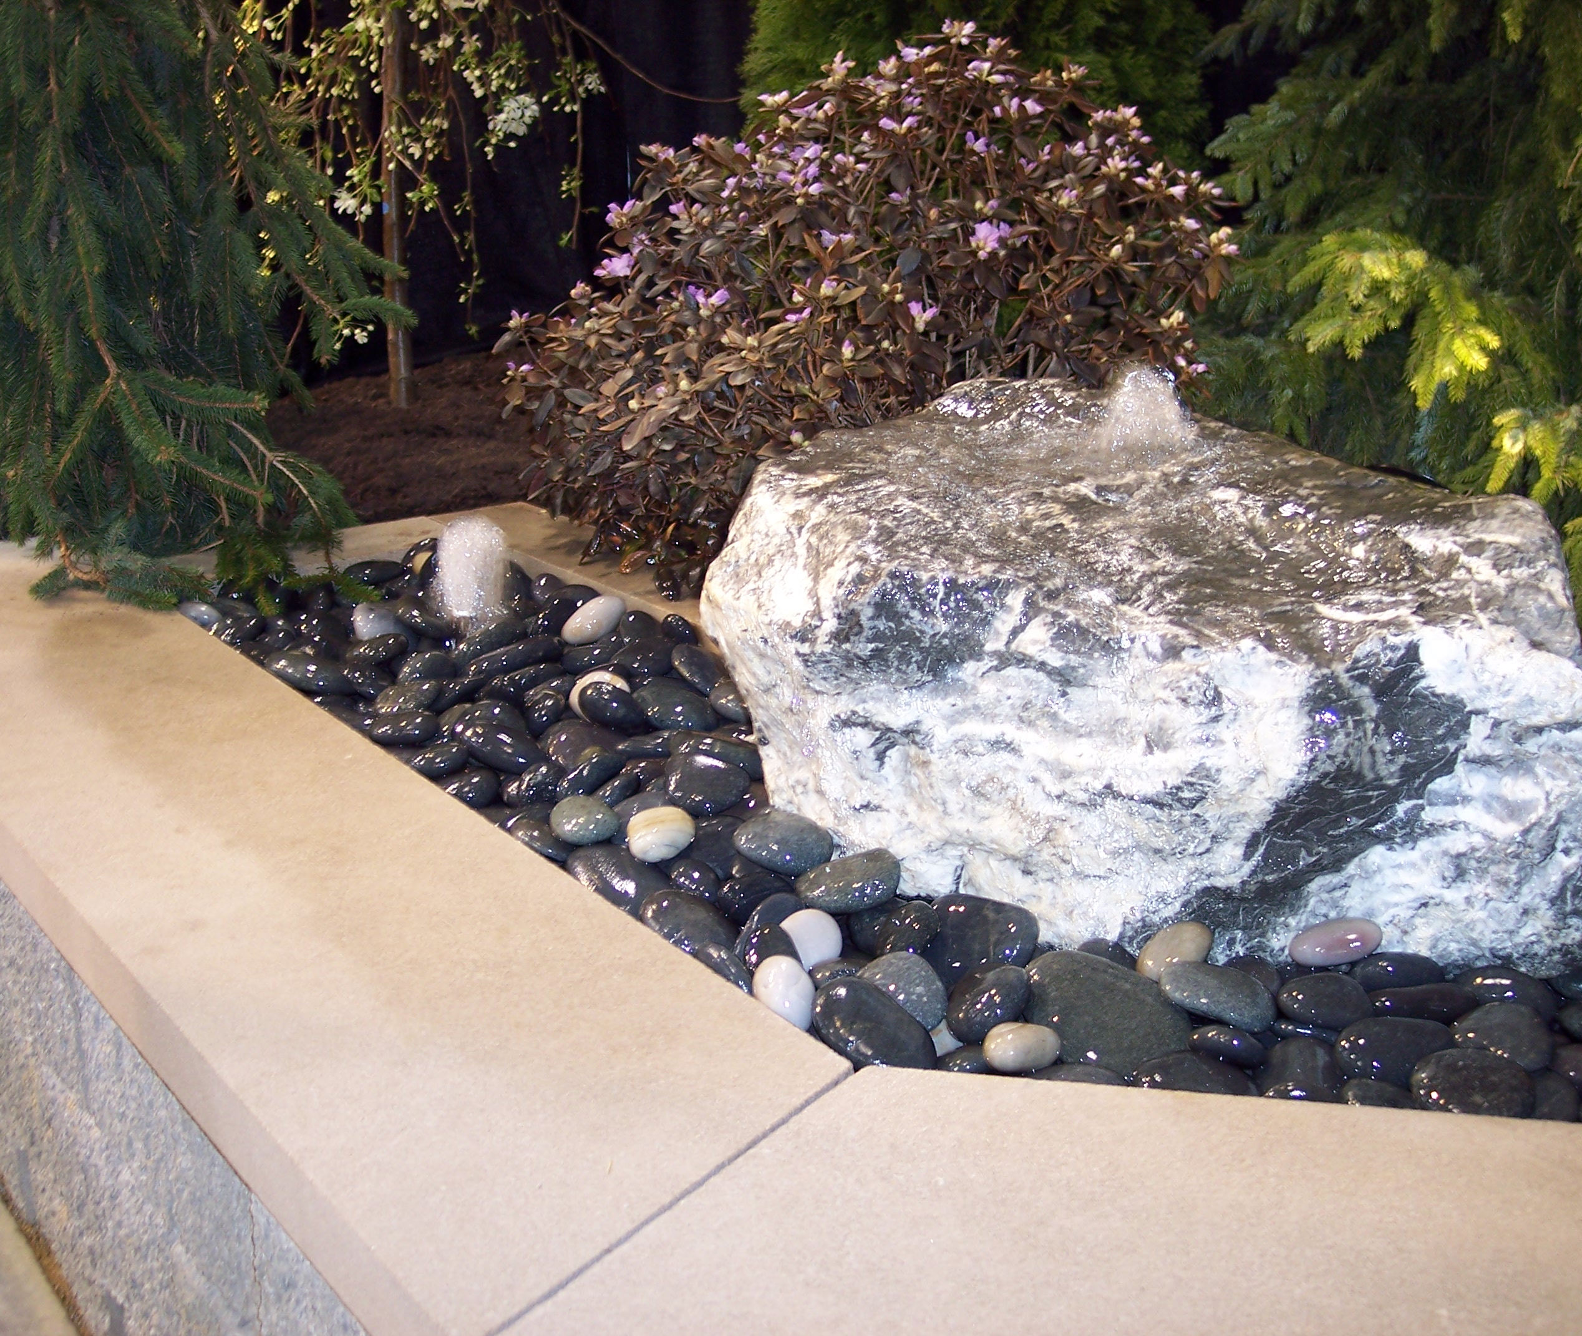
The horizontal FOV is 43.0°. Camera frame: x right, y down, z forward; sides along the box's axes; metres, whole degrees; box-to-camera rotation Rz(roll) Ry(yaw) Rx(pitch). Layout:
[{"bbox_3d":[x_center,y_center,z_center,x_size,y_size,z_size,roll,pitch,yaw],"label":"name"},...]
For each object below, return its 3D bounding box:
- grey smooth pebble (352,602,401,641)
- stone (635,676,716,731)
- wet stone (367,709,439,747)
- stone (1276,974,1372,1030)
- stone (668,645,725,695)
[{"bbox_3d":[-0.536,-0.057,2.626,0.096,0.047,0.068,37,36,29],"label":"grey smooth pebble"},{"bbox_3d":[-0.145,0.044,2.509,0.116,0.056,0.084,16,28,25],"label":"stone"},{"bbox_3d":[-0.470,0.072,2.432,0.083,0.039,0.060,-9,23,-15],"label":"wet stone"},{"bbox_3d":[0.437,0.274,1.648,0.077,0.039,0.057,6,21,3],"label":"stone"},{"bbox_3d":[-0.112,0.003,2.438,0.093,0.039,0.062,46,29,15],"label":"stone"}]

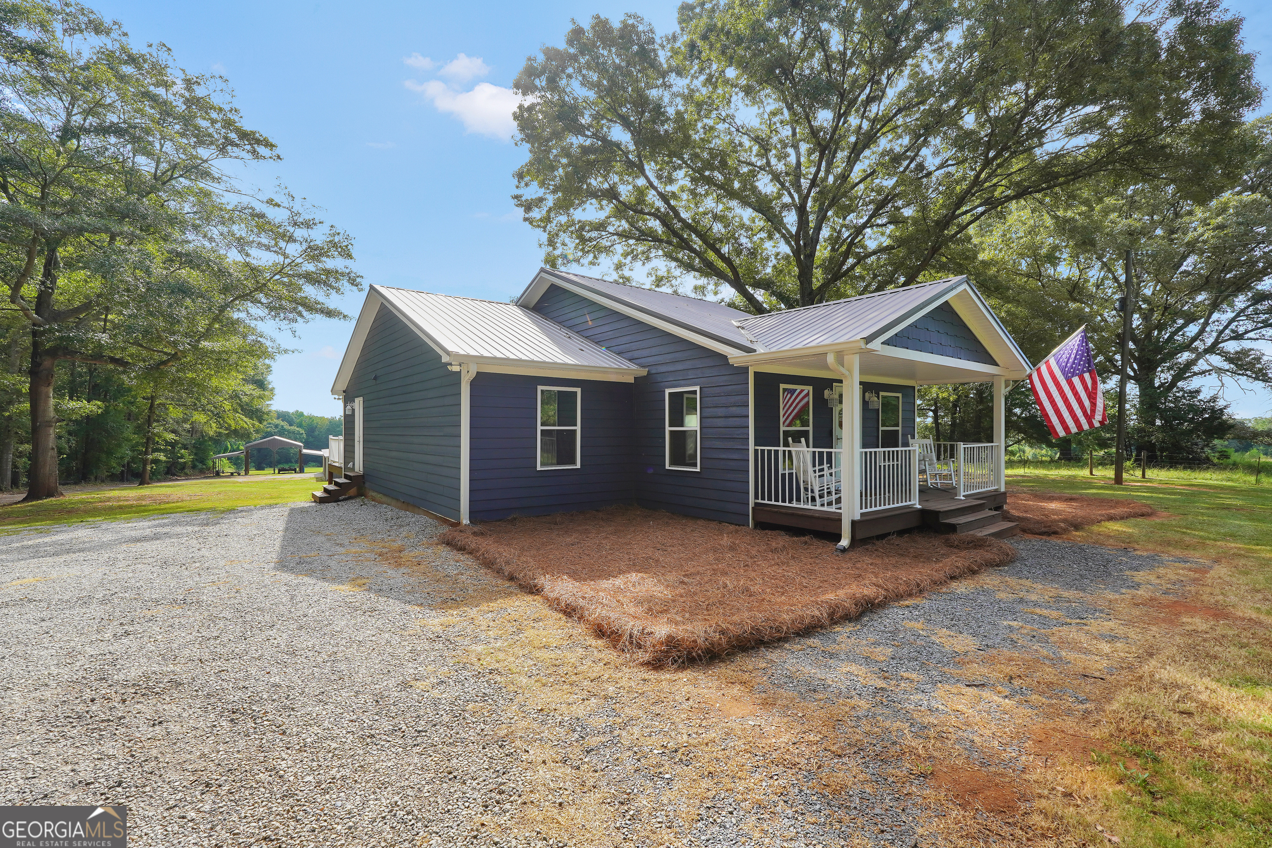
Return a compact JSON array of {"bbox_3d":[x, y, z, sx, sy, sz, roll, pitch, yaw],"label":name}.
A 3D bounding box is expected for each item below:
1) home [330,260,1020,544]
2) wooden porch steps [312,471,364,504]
[{"bbox_3d":[-0.807,-1.032,13.886,10.170,5.780,16.100,1,-1,-39],"label":"home"},{"bbox_3d":[-8.204,1.724,14.560,1.050,0.675,1.170,1,-1,-39],"label":"wooden porch steps"}]

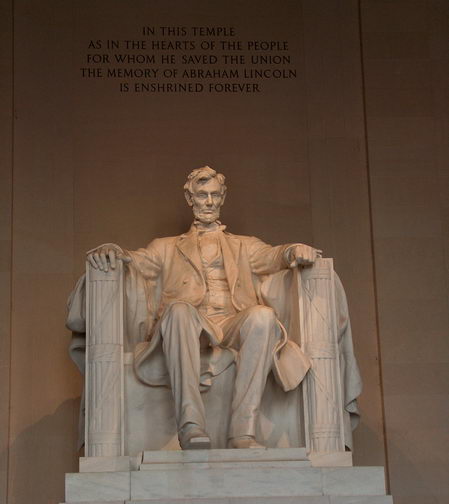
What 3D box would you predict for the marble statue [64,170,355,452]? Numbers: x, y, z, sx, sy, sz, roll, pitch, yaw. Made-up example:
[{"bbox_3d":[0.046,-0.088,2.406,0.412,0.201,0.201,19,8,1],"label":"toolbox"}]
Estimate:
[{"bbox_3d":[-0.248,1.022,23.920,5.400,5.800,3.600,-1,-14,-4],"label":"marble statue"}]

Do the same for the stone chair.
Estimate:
[{"bbox_3d":[-0.231,2.307,23.907,5.400,3.900,3.600,-1,-14,-4],"label":"stone chair"}]

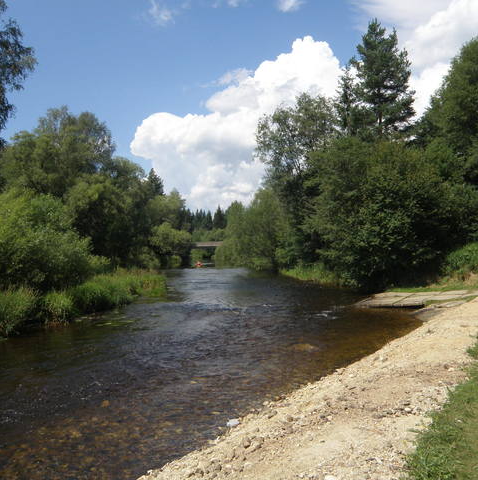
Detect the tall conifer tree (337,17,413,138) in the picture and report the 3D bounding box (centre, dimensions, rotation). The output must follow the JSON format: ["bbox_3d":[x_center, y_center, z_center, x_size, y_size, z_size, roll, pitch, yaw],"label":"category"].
[{"bbox_3d":[12.014,-8.519,42.000,6.400,21.700,6.200,-1,-2,0],"label":"tall conifer tree"}]

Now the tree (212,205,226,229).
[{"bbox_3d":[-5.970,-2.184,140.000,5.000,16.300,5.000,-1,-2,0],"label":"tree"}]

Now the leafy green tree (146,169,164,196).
[{"bbox_3d":[-15.821,-4.587,90.000,5.200,17.800,5.200,-1,-2,0],"label":"leafy green tree"}]

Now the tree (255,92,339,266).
[{"bbox_3d":[5.286,-5.024,42.000,8.000,15.700,7.600,-1,-2,0],"label":"tree"}]

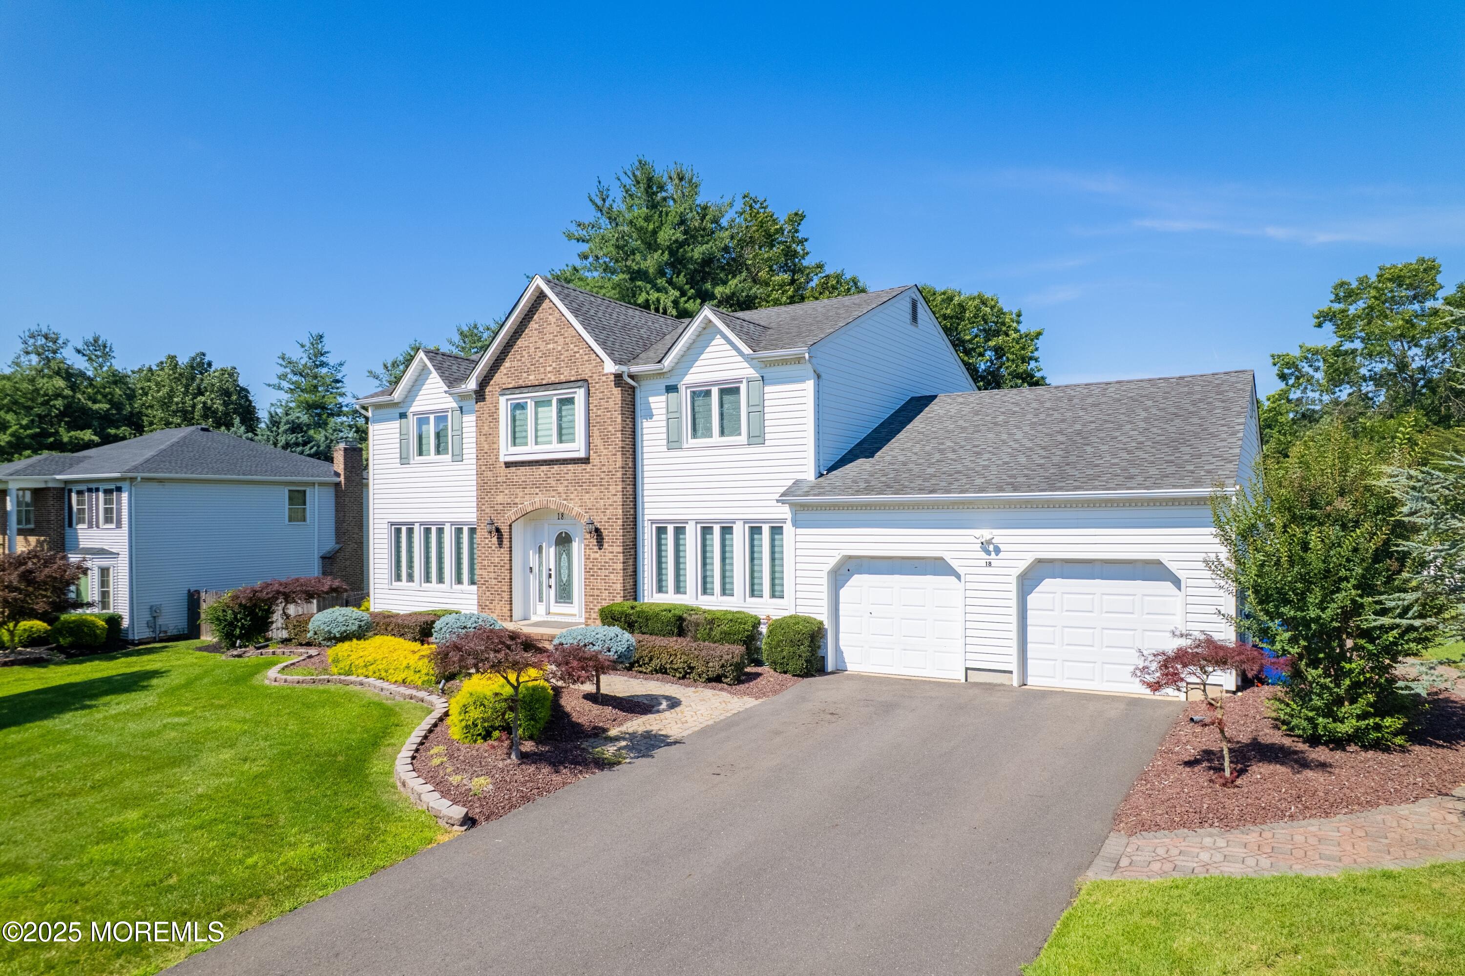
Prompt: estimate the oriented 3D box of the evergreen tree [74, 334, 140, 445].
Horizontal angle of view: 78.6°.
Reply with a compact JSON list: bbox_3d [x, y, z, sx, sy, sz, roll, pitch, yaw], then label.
[{"bbox_3d":[-44.033,-2.217,63.000,5.800,17.200,5.800,-2,-1,31],"label":"evergreen tree"}]

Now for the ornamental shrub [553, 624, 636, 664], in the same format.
[{"bbox_3d":[-2.673,2.980,17.200,1.550,0.760,1.500,-1,-1,-9],"label":"ornamental shrub"}]

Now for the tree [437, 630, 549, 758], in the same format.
[{"bbox_3d":[-2.854,2.435,10.600,1.400,1.570,1.350,0,-1,-15],"label":"tree"}]

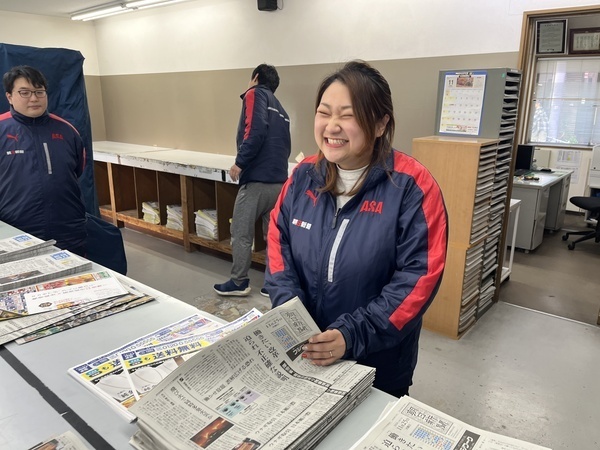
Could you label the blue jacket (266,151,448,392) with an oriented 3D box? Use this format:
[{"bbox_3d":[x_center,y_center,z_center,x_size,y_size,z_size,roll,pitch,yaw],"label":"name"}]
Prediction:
[{"bbox_3d":[0.137,0.112,1.188,0.520,0.650,0.370,10,18,32],"label":"blue jacket"}]

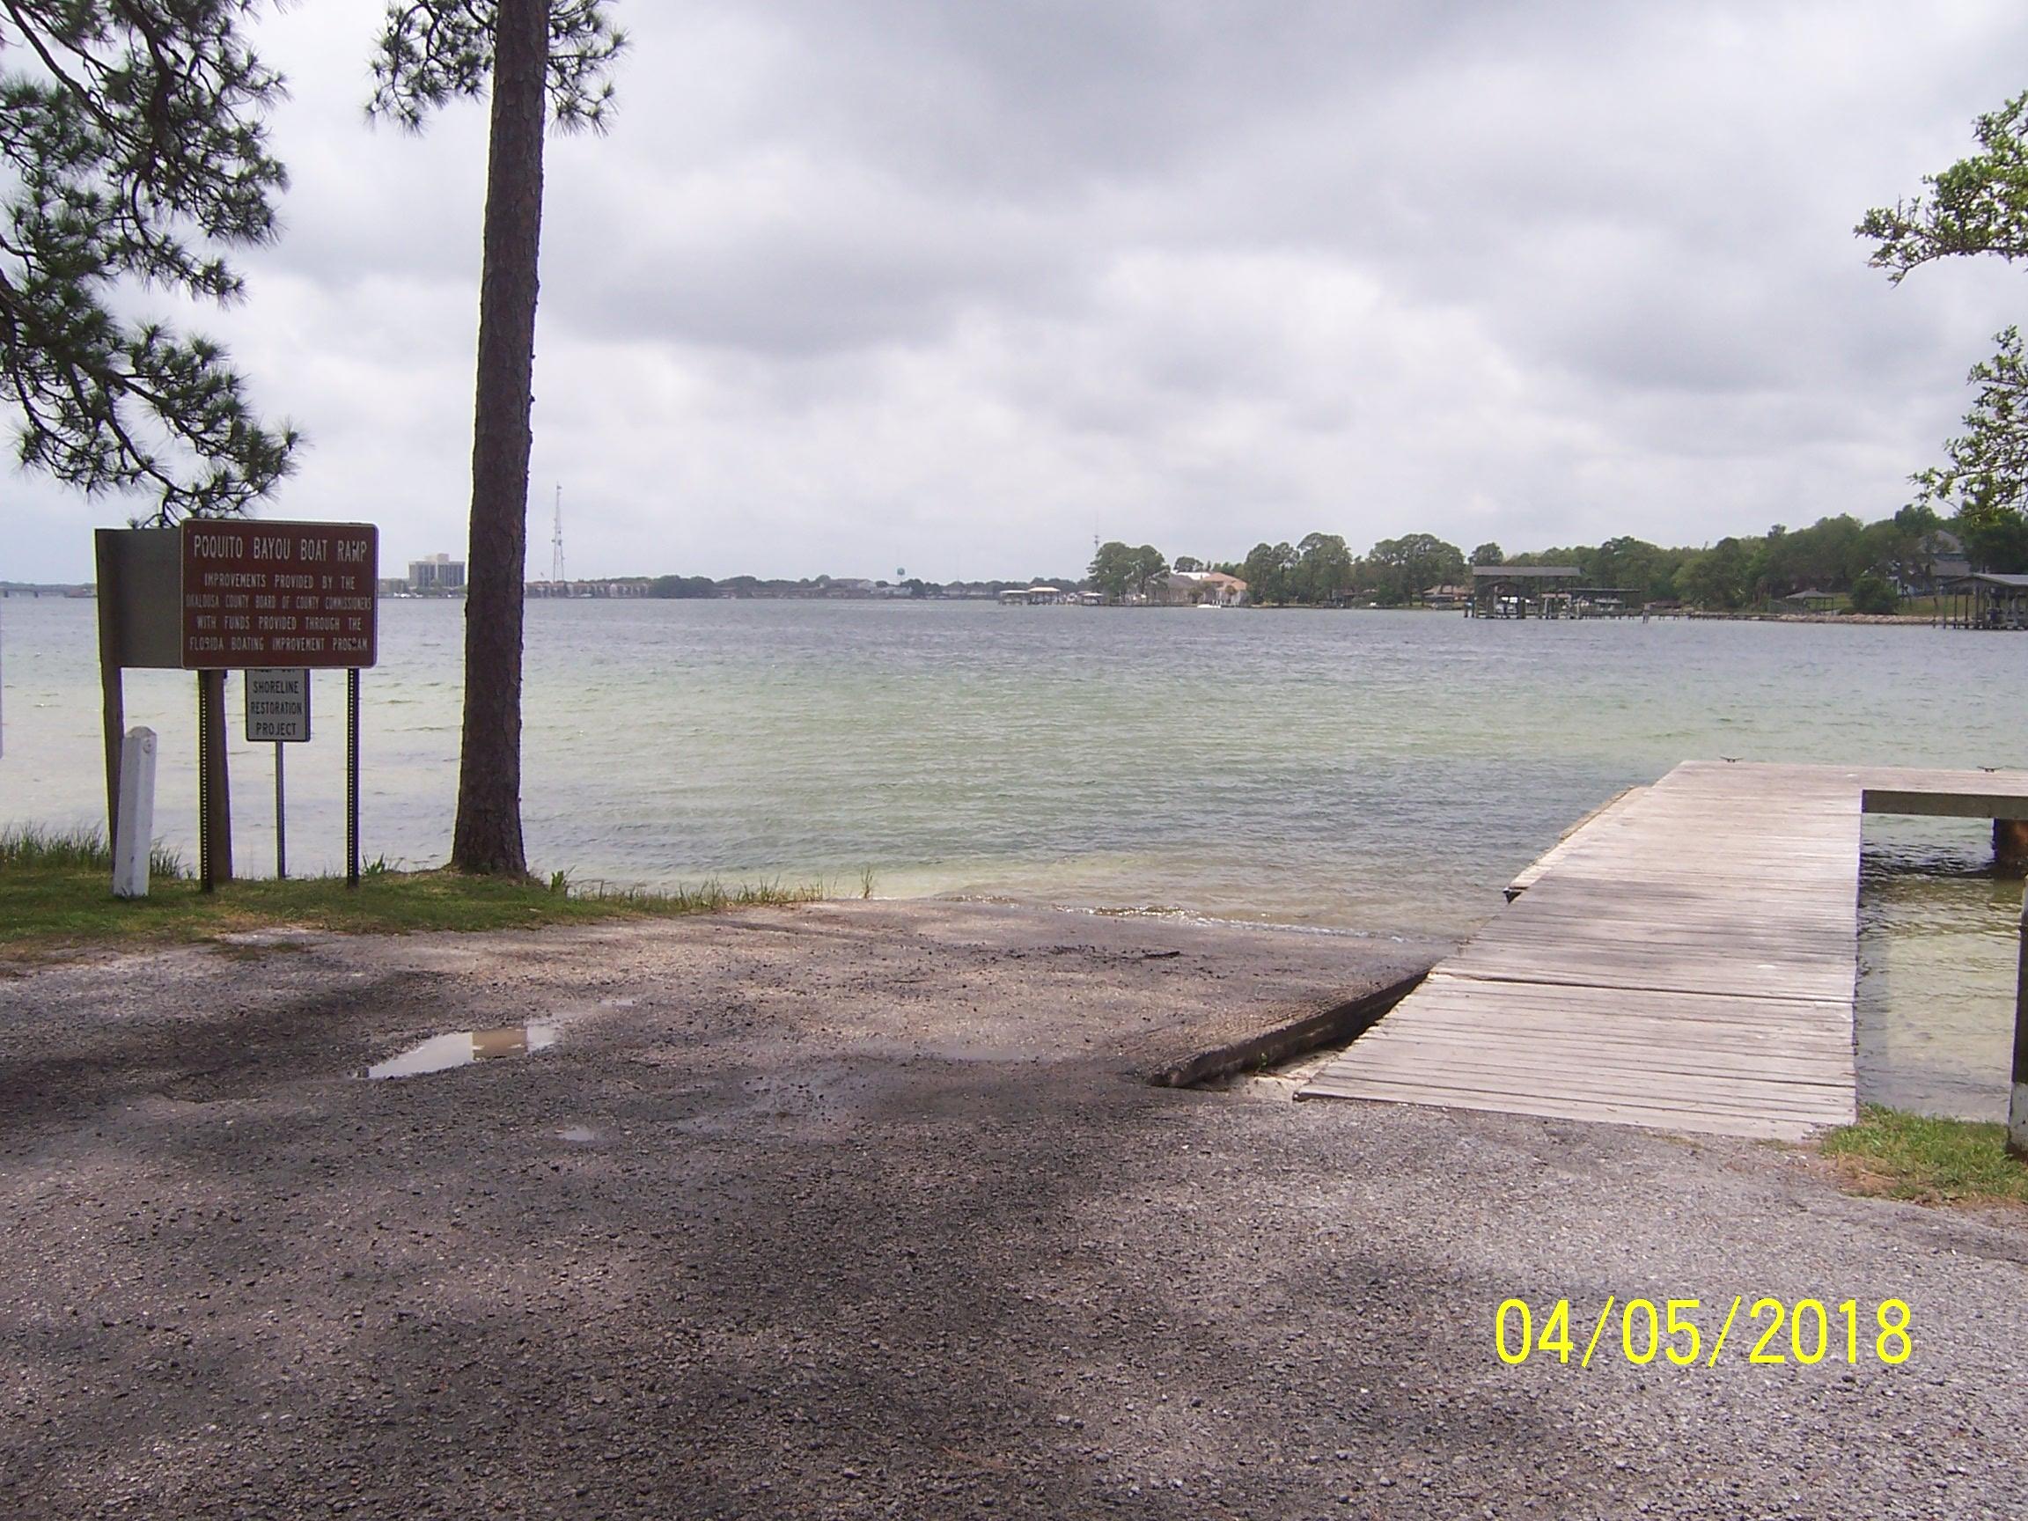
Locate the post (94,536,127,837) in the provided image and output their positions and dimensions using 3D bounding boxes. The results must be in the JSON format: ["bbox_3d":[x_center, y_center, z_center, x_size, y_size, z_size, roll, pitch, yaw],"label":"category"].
[{"bbox_3d":[-5.878,-0.368,12.649,0.110,2.250,0.110,-1,5,0],"label":"post"}]

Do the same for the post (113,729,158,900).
[{"bbox_3d":[-5.254,0.311,11.576,0.134,1.000,0.134,5,3,15],"label":"post"}]

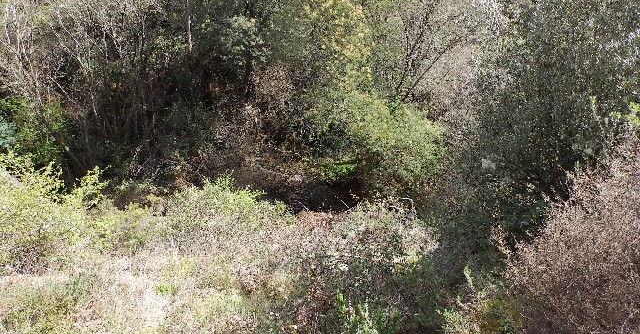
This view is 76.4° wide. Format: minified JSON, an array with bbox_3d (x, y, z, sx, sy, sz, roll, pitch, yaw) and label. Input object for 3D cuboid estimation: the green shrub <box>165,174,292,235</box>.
[{"bbox_3d":[-2.362,0.981,10.500,3.200,1.400,2.100,0,21,0],"label":"green shrub"}]

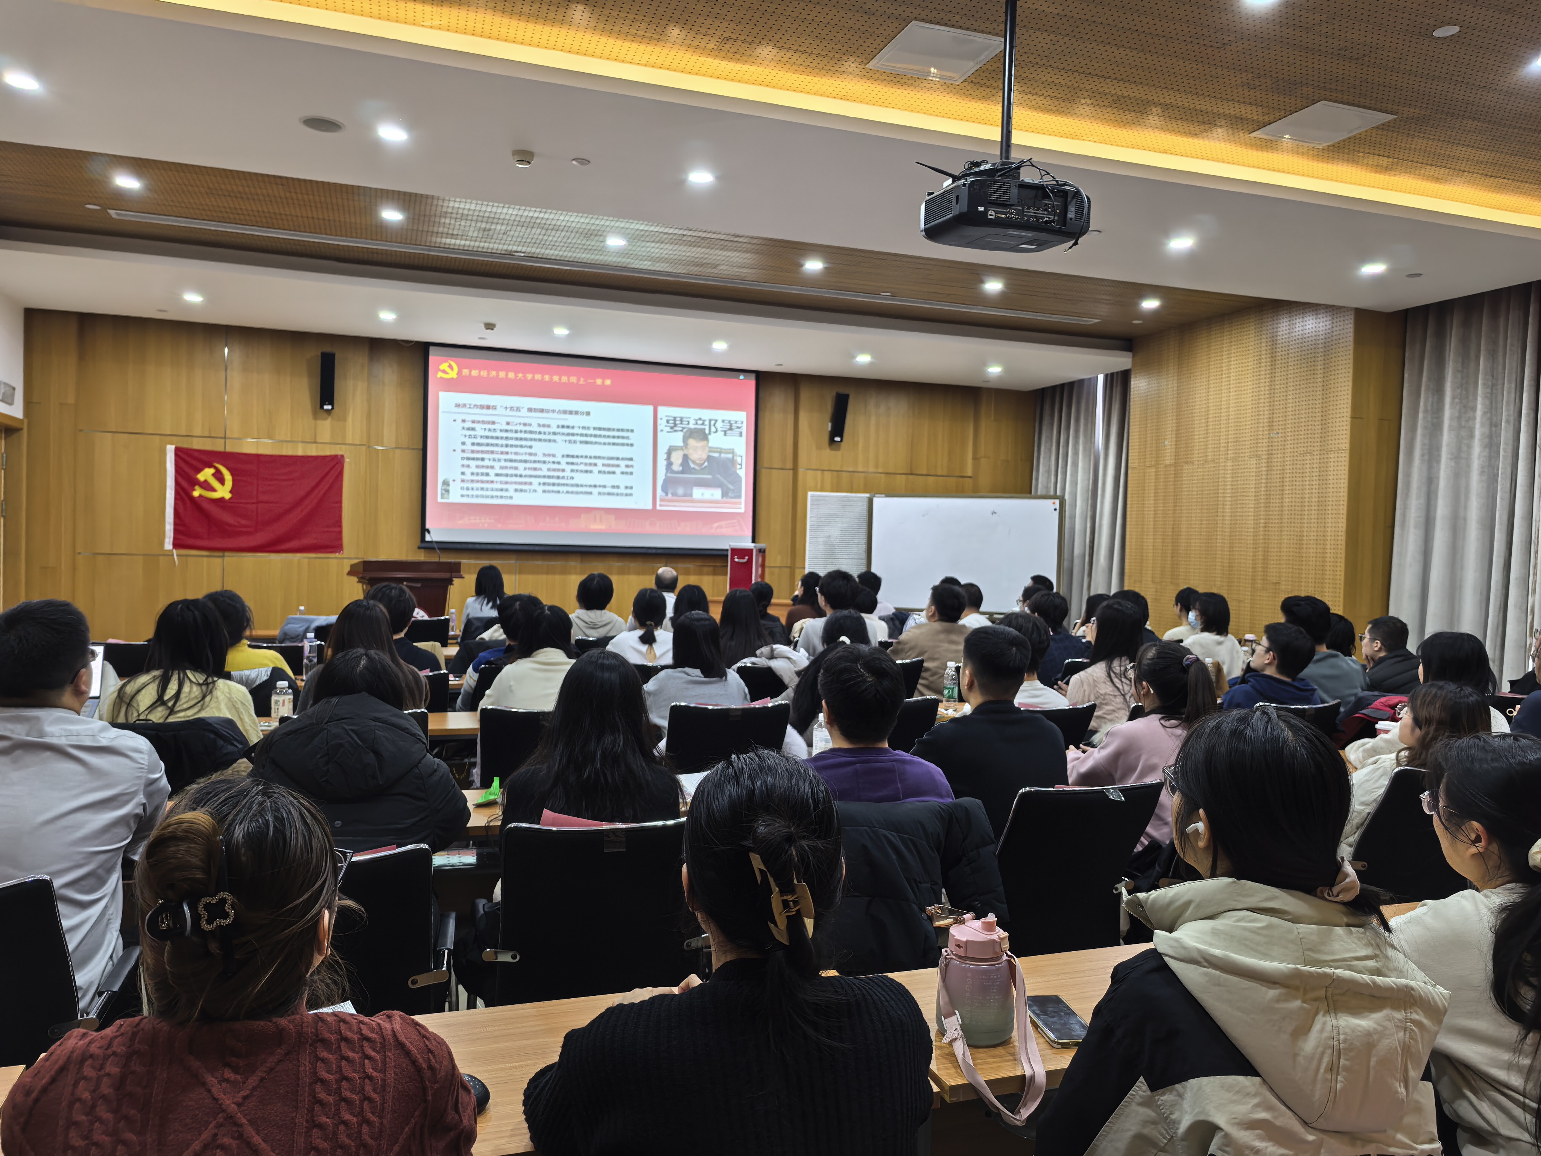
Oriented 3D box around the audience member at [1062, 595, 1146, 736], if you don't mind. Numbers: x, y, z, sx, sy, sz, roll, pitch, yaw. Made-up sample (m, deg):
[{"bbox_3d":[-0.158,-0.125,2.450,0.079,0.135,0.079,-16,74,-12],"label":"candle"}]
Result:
[{"bbox_3d":[1.488,0.760,4.961,0.500,1.300,0.720,1,2,-27],"label":"audience member"}]

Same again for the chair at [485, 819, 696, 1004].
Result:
[{"bbox_3d":[-0.429,0.978,2.610,0.580,0.900,0.580,1,2,-18],"label":"chair"}]

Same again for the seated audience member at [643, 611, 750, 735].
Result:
[{"bbox_3d":[-0.353,0.743,4.313,0.460,1.231,0.720,1,2,-18],"label":"seated audience member"}]

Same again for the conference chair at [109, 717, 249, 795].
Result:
[{"bbox_3d":[-2.048,0.890,3.669,0.580,0.910,0.600,1,2,-19],"label":"conference chair"}]

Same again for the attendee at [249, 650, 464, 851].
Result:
[{"bbox_3d":[-0.996,0.791,2.613,0.530,1.240,0.760,1,2,-21],"label":"attendee"}]

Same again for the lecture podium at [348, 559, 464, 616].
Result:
[{"bbox_3d":[-3.126,0.469,9.211,0.880,1.205,0.500,0,2,-35],"label":"lecture podium"}]

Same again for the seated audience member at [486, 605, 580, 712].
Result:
[{"bbox_3d":[-0.915,0.730,4.263,0.470,1.260,0.720,1,2,-19],"label":"seated audience member"}]

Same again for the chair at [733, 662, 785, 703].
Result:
[{"bbox_3d":[-0.042,0.888,5.743,0.570,0.900,0.580,1,2,-22],"label":"chair"}]

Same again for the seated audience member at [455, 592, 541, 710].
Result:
[{"bbox_3d":[-1.250,0.680,5.184,0.520,1.228,0.780,1,2,-19],"label":"seated audience member"}]

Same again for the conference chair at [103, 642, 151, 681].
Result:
[{"bbox_3d":[-3.371,0.784,5.680,0.540,0.920,0.580,1,2,-18],"label":"conference chair"}]

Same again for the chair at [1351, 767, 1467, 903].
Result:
[{"bbox_3d":[1.946,0.998,3.320,0.570,0.920,0.610,1,2,-7],"label":"chair"}]

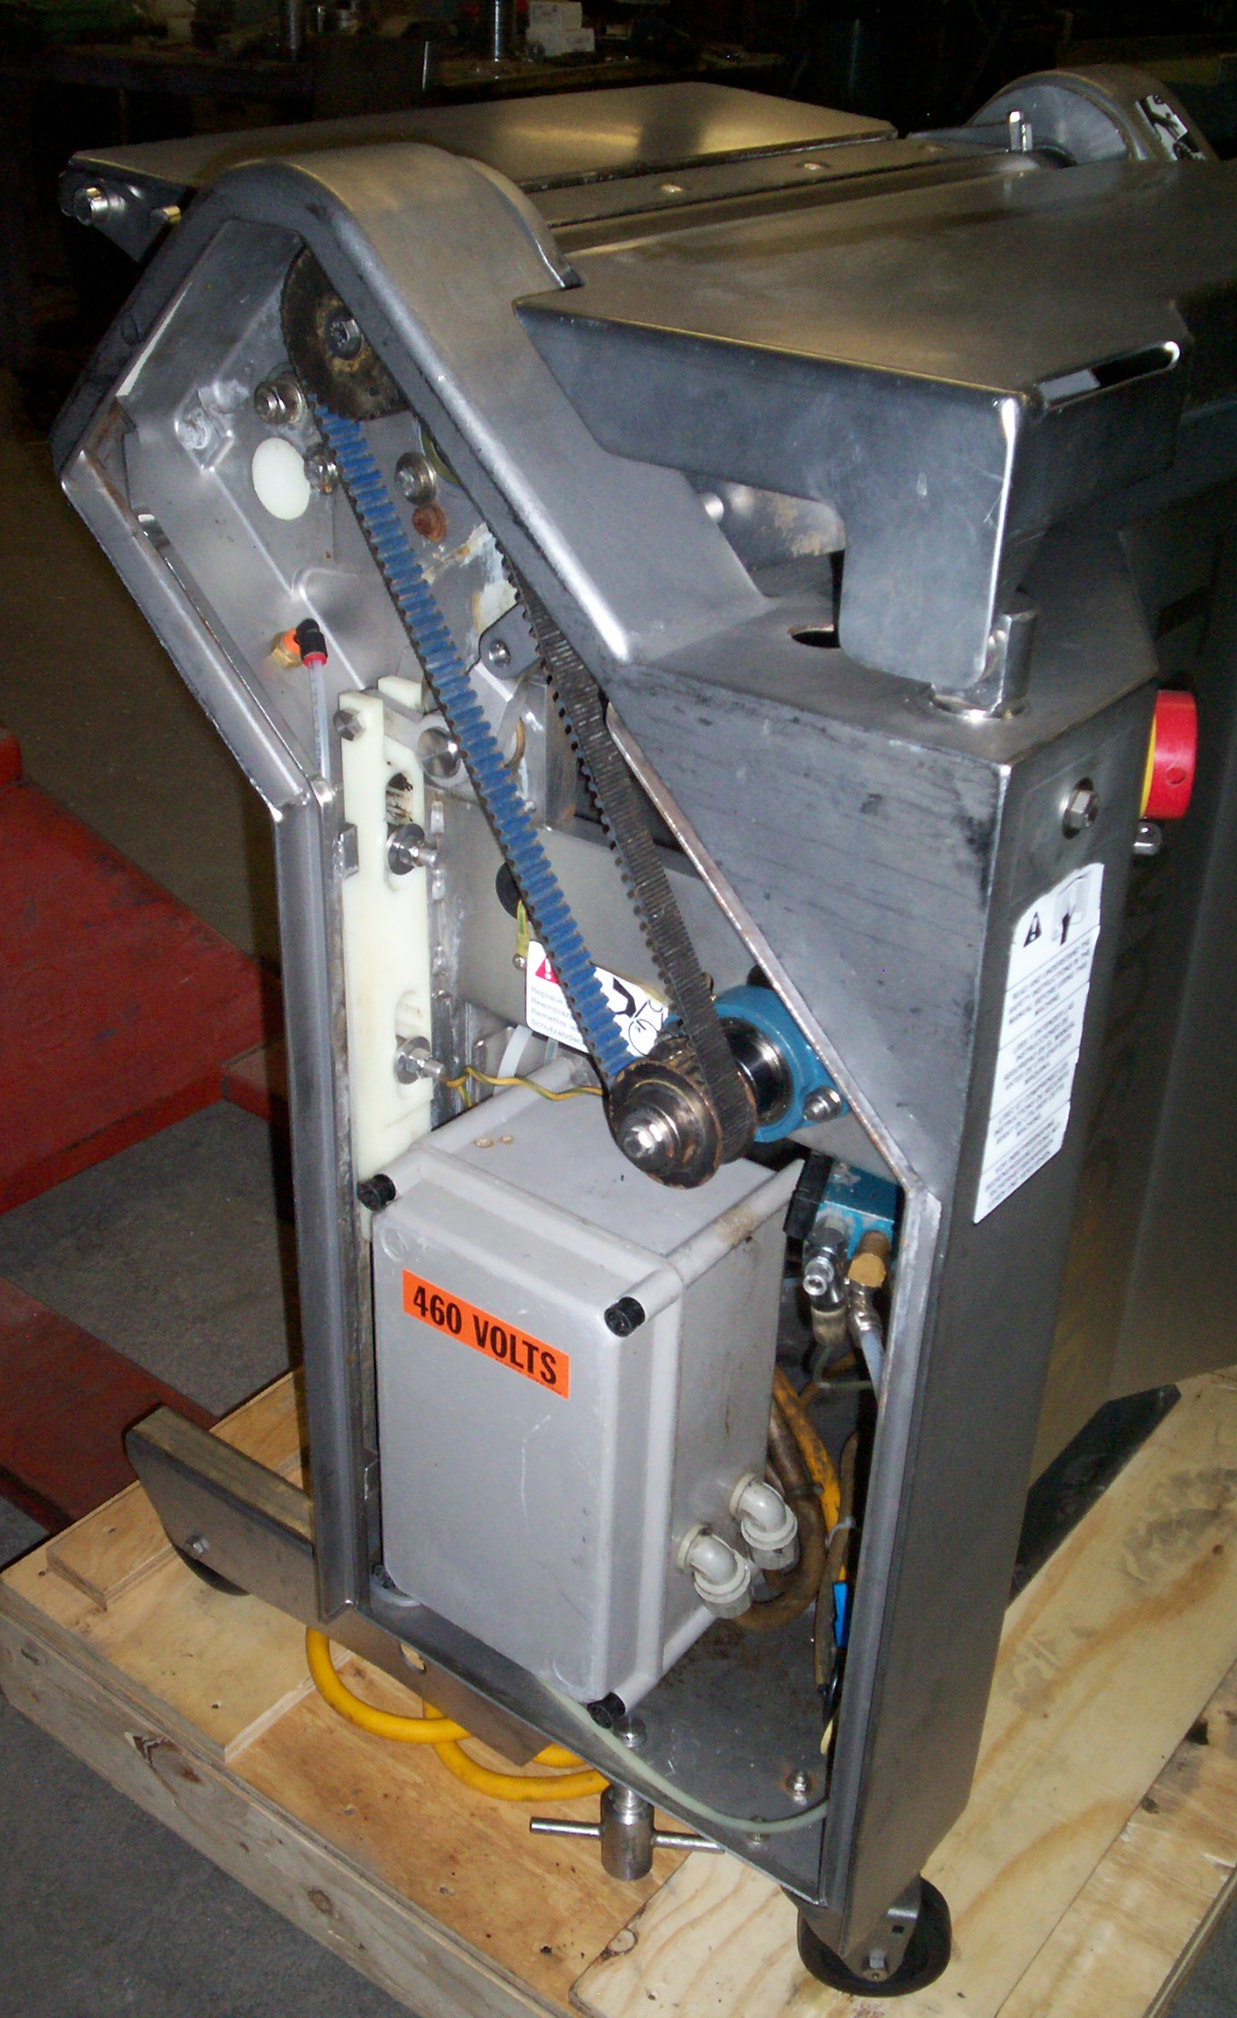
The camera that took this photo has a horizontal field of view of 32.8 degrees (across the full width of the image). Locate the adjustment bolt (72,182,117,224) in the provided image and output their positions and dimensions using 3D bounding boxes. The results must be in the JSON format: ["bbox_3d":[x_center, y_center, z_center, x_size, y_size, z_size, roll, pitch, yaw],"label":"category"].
[{"bbox_3d":[-0.274,-0.421,1.098,0.019,0.019,0.013,22,35,31],"label":"adjustment bolt"}]

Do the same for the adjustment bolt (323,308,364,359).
[{"bbox_3d":[-0.123,-0.301,0.936,0.021,0.021,0.012,22,36,31],"label":"adjustment bolt"}]

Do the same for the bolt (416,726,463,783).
[{"bbox_3d":[-0.087,-0.124,1.029,0.026,0.026,0.010,22,35,31],"label":"bolt"}]

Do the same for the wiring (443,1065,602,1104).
[{"bbox_3d":[-0.053,0.042,1.159,0.095,0.028,0.030,4,30,4],"label":"wiring"}]

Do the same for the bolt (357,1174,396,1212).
[{"bbox_3d":[-0.129,0.097,1.116,0.017,0.017,0.014,22,35,31],"label":"bolt"}]

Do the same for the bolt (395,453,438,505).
[{"bbox_3d":[-0.096,-0.251,0.997,0.025,0.025,0.009,22,35,31],"label":"bolt"}]

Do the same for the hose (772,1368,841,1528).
[{"bbox_3d":[0.108,0.252,1.201,0.048,0.095,0.035,22,35,31],"label":"hose"}]

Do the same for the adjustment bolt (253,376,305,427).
[{"bbox_3d":[-0.166,-0.297,1.025,0.024,0.024,0.018,22,36,31],"label":"adjustment bolt"}]

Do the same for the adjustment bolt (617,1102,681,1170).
[{"bbox_3d":[0.012,0.062,0.986,0.033,0.033,0.019,22,36,31],"label":"adjustment bolt"}]

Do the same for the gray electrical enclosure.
[{"bbox_3d":[-0.019,0.213,1.187,0.181,0.288,0.166,22,36,31],"label":"gray electrical enclosure"}]

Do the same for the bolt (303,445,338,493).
[{"bbox_3d":[-0.146,-0.265,1.032,0.022,0.022,0.010,22,35,31],"label":"bolt"}]

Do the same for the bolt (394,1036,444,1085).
[{"bbox_3d":[-0.102,0.030,1.113,0.024,0.025,0.025,22,36,31],"label":"bolt"}]

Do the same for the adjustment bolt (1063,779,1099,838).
[{"bbox_3d":[0.182,-0.078,0.824,0.008,0.022,0.022,22,35,31],"label":"adjustment bolt"}]

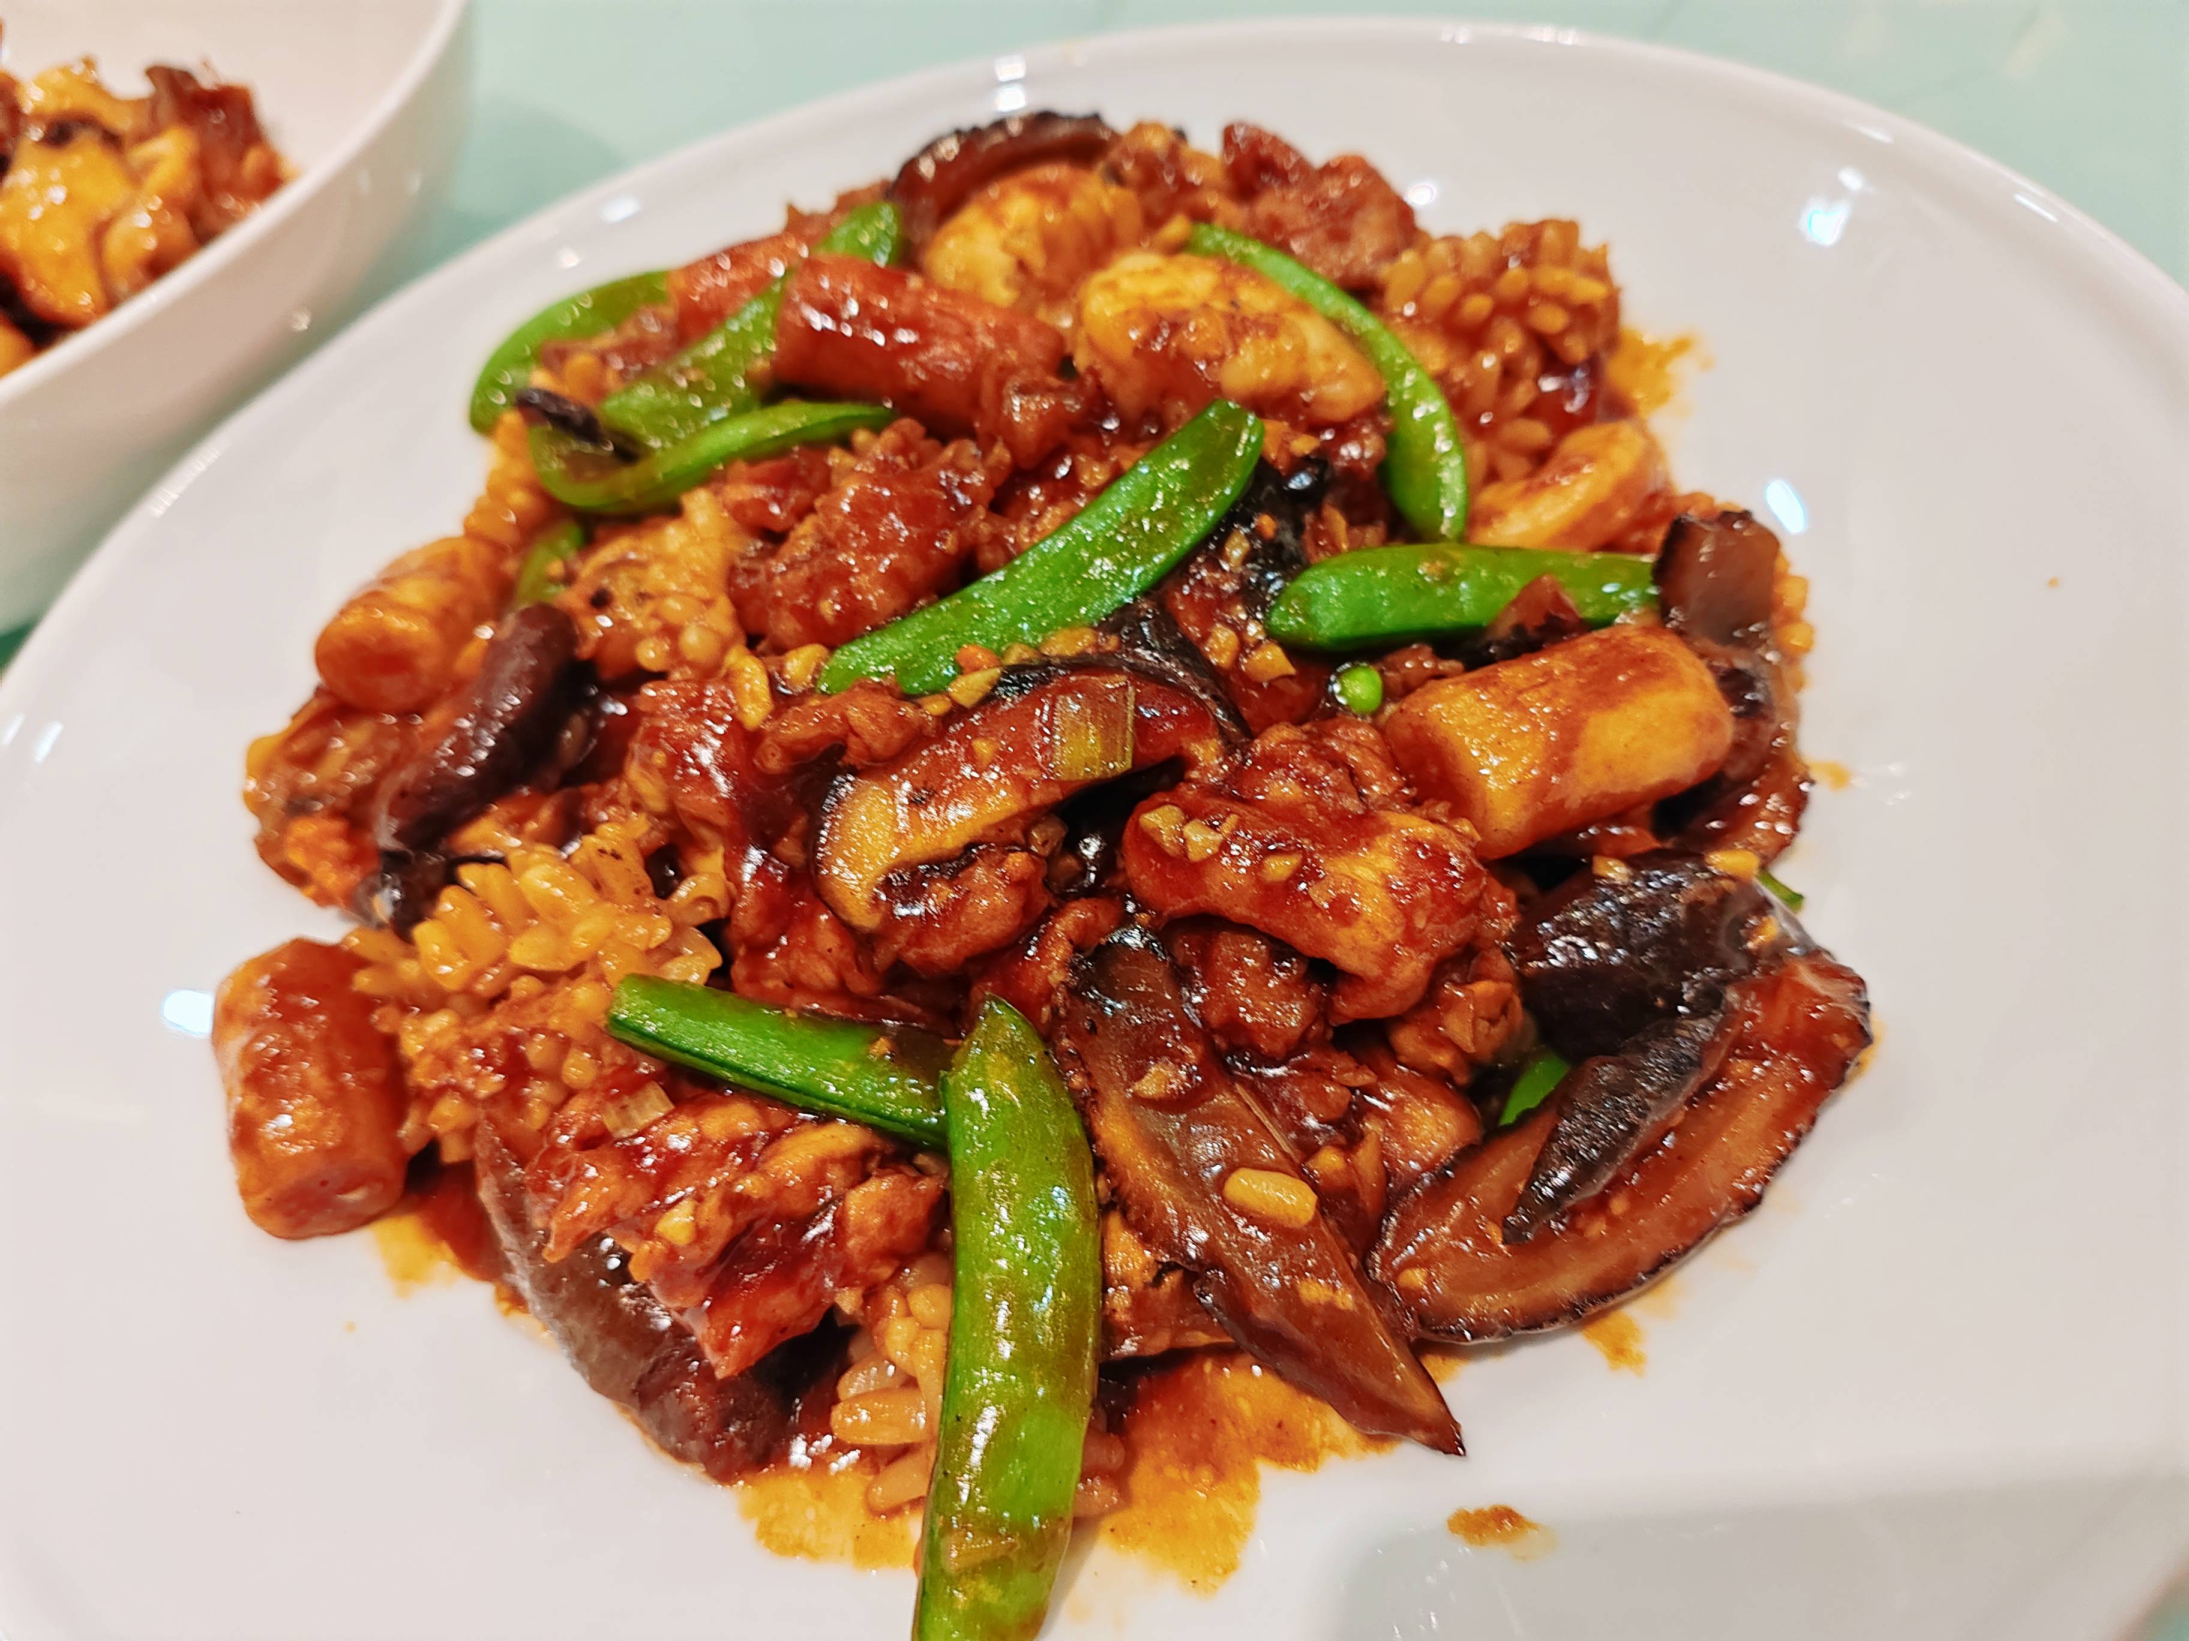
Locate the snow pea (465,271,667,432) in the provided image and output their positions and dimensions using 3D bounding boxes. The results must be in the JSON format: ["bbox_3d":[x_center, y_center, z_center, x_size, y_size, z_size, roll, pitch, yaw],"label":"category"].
[{"bbox_3d":[-0.076,-0.072,0.260,0.038,0.010,0.016,-30,71,-6],"label":"snow pea"}]

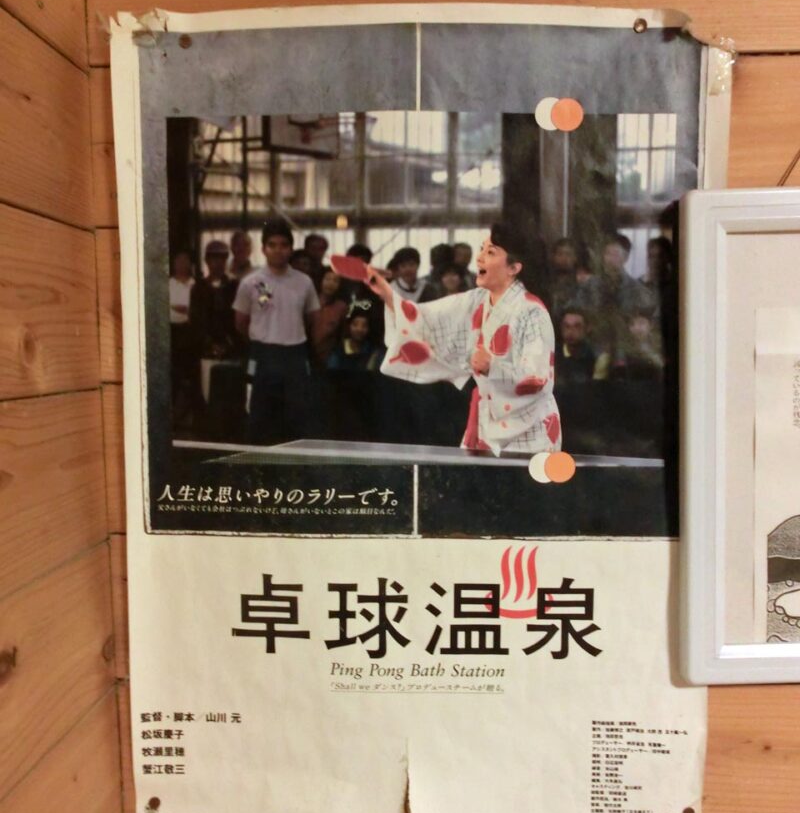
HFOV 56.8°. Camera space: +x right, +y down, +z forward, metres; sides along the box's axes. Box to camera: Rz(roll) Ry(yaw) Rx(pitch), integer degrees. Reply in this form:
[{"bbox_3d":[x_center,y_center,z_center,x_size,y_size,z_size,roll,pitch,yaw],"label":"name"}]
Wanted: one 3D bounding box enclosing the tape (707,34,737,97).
[{"bbox_3d":[0.264,-0.279,0.607,0.024,0.048,0.004,0,5,2],"label":"tape"}]

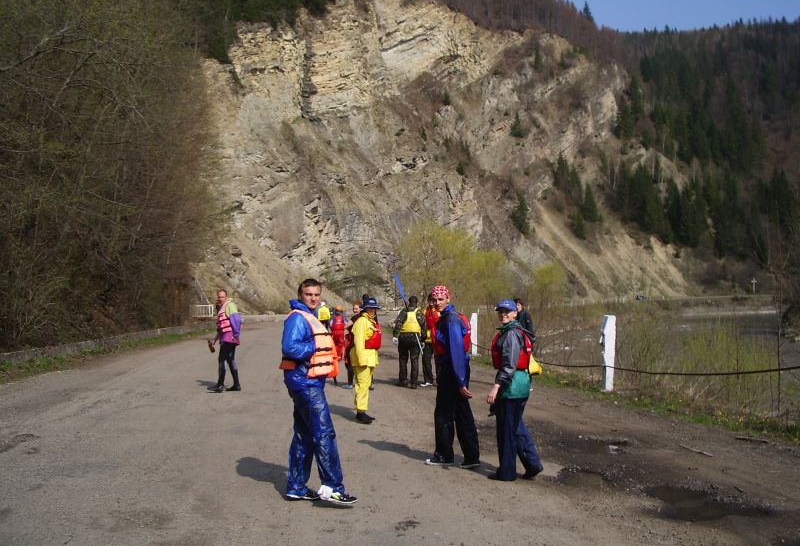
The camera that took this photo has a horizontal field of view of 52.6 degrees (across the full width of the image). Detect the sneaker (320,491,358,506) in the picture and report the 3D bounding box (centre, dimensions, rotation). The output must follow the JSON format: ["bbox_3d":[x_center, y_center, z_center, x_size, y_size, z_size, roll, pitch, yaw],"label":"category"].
[{"bbox_3d":[-0.469,1.744,6.270,0.295,0.115,0.108,9,0,16],"label":"sneaker"}]

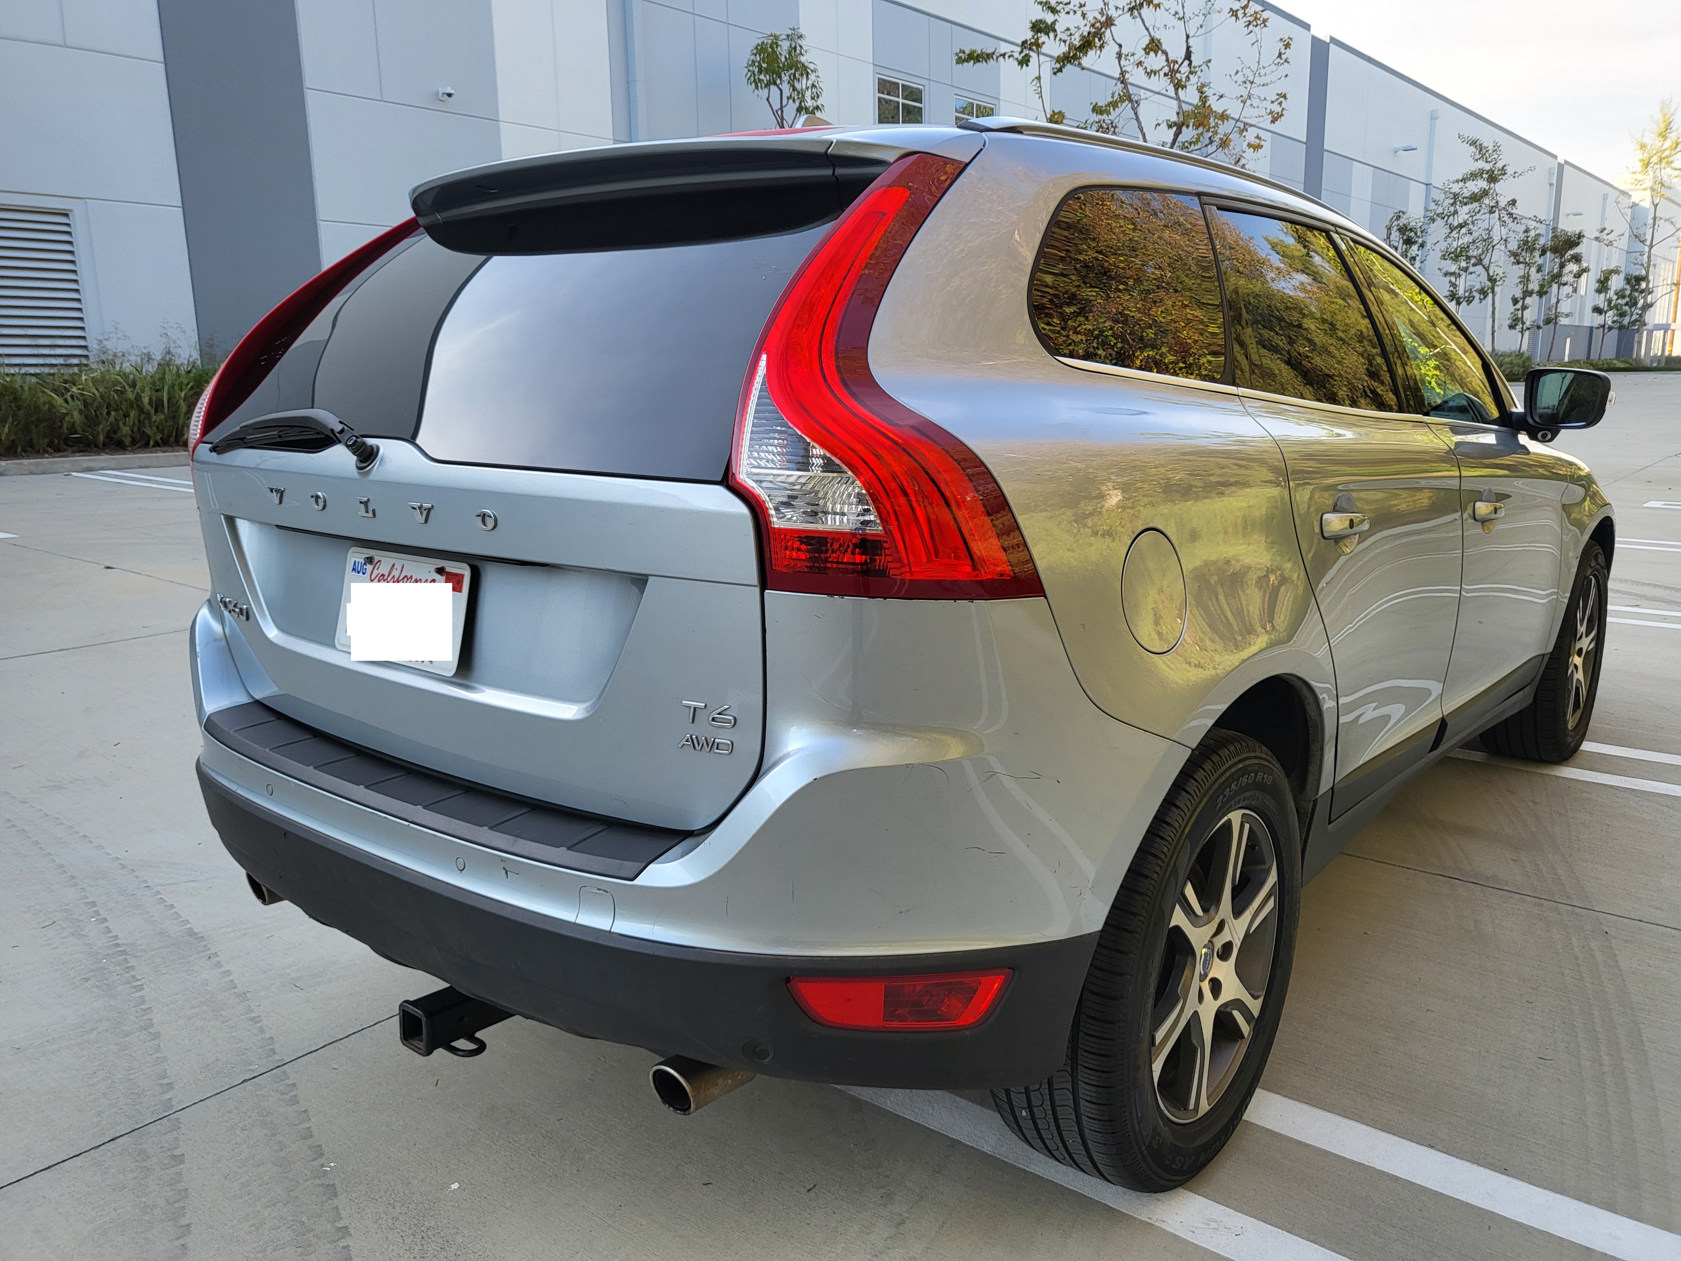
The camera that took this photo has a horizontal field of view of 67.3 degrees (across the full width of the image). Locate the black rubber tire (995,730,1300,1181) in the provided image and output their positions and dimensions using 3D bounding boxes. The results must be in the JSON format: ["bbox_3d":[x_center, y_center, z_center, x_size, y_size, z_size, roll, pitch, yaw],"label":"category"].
[{"bbox_3d":[0.507,0.497,2.016,0.240,0.730,0.730,9,15,39],"label":"black rubber tire"}]

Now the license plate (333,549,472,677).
[{"bbox_3d":[-0.621,-0.030,1.778,0.305,0.152,0.015,9,1,39],"label":"license plate"}]

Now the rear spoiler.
[{"bbox_3d":[-0.367,-0.665,1.968,1.160,0.165,0.310,9,15,39],"label":"rear spoiler"}]

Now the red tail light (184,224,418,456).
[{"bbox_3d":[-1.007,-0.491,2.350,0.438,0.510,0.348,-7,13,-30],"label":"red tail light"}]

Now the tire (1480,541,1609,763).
[{"bbox_3d":[2.288,0.054,4.095,0.240,0.730,0.730,9,15,39],"label":"tire"}]

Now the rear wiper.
[{"bbox_3d":[-0.819,-0.286,1.856,0.535,0.085,0.075,9,15,39],"label":"rear wiper"}]

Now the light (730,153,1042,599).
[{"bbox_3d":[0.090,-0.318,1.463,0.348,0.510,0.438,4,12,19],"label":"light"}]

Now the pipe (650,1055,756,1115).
[{"bbox_3d":[-0.159,0.557,1.623,0.078,0.078,0.165,9,15,39],"label":"pipe"}]

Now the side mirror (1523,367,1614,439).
[{"bbox_3d":[1.819,-0.561,3.149,0.205,0.182,0.140,9,15,39],"label":"side mirror"}]

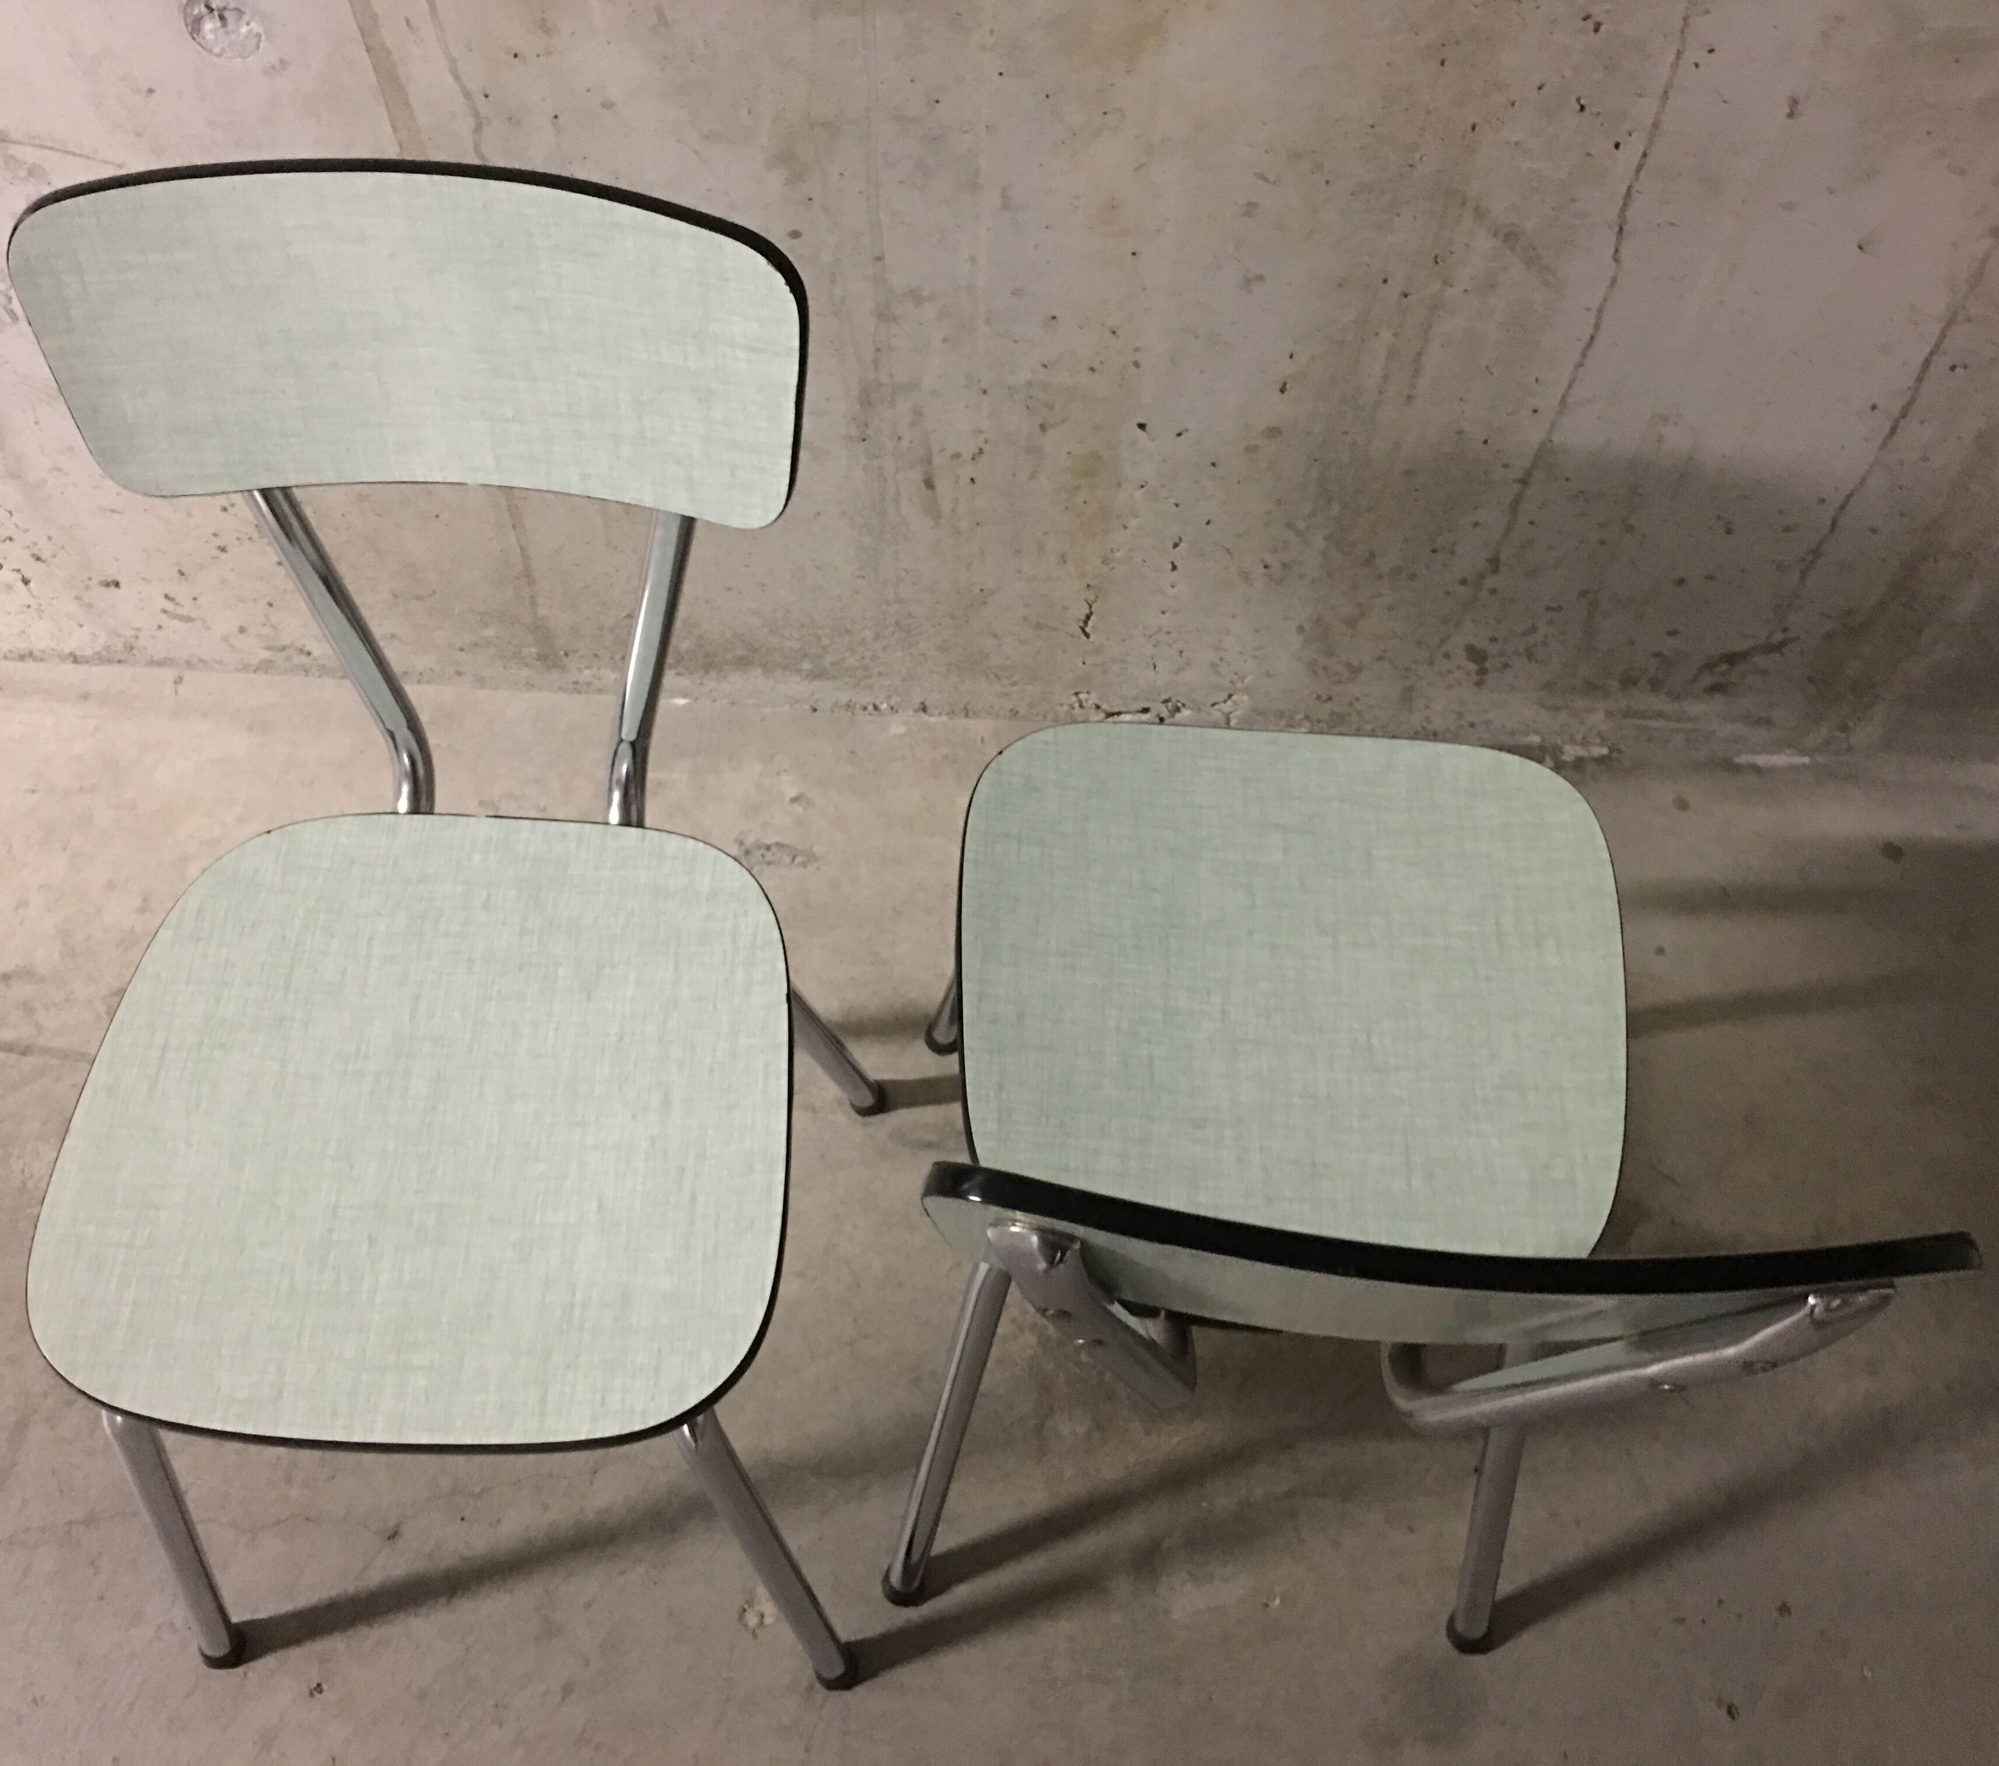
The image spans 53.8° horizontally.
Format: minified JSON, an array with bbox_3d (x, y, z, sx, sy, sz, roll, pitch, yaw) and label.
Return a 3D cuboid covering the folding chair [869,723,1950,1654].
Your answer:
[{"bbox_3d":[0.152,0.131,1.082,0.430,0.807,0.507,4,58,1],"label":"folding chair"}]

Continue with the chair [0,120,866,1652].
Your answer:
[{"bbox_3d":[-0.285,0.101,1.086,0.430,0.807,0.507,3,58,0],"label":"chair"}]

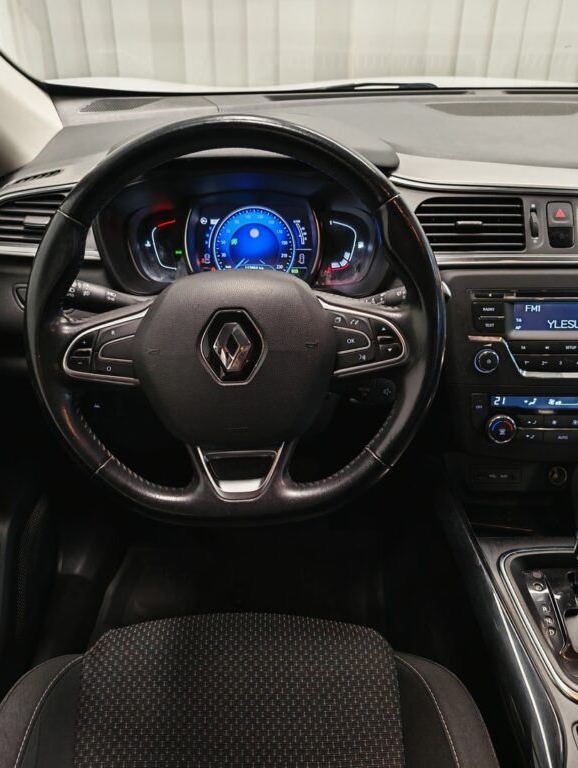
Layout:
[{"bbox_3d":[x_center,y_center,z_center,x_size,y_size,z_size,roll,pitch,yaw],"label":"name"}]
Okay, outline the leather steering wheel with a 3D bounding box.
[{"bbox_3d":[-0.046,-0.054,0.625,0.370,0.361,0.100,-3,5,-2],"label":"leather steering wheel"}]

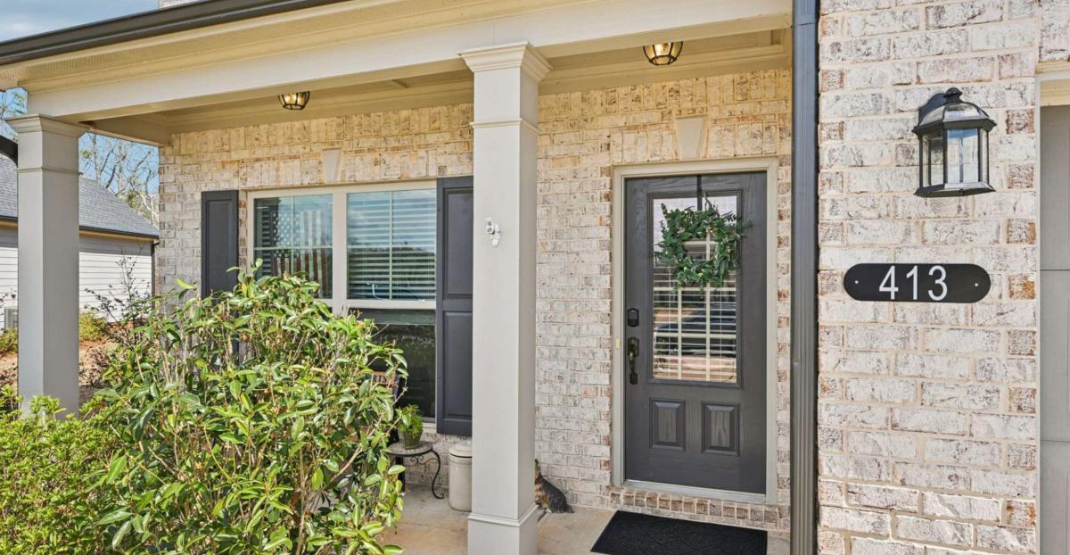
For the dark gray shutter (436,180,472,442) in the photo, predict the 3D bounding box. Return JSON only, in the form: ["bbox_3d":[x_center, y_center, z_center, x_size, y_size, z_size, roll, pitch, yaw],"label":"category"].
[{"bbox_3d":[-0.524,0.205,4.281,0.405,1.870,0.035,0,0,19],"label":"dark gray shutter"}]

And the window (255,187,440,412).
[{"bbox_3d":[-1.558,0.176,4.689,1.765,1.800,0.090,0,0,19],"label":"window"}]

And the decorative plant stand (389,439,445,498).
[{"bbox_3d":[-0.888,1.361,4.095,0.430,0.360,0.420,0,0,19],"label":"decorative plant stand"}]

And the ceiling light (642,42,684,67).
[{"bbox_3d":[0.725,-1.307,3.383,0.260,0.170,0.260,0,0,19],"label":"ceiling light"}]

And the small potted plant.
[{"bbox_3d":[-0.850,1.036,4.067,0.170,0.285,0.170,0,0,0],"label":"small potted plant"}]

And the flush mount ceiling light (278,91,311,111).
[{"bbox_3d":[-1.687,-1.288,4.210,0.260,0.170,0.260,0,0,19],"label":"flush mount ceiling light"}]

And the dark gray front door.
[{"bbox_3d":[1.025,0.343,3.844,0.890,2.020,0.060,0,0,19],"label":"dark gray front door"}]

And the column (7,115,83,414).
[{"bbox_3d":[-3.502,0.207,4.277,0.370,2.670,0.370,0,0,19],"label":"column"}]

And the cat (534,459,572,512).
[{"bbox_3d":[0.101,1.371,3.956,0.350,0.340,0.170,0,0,19],"label":"cat"}]

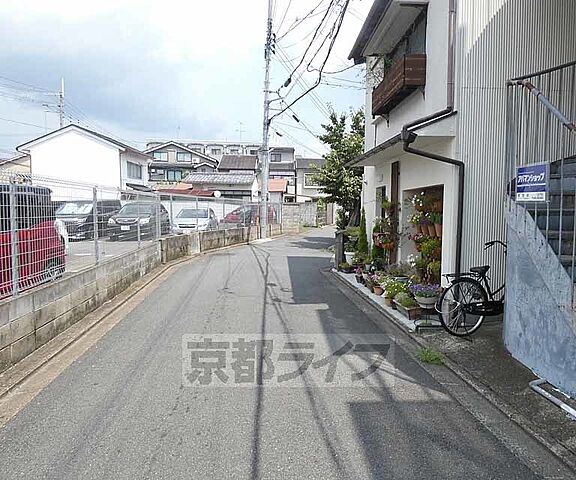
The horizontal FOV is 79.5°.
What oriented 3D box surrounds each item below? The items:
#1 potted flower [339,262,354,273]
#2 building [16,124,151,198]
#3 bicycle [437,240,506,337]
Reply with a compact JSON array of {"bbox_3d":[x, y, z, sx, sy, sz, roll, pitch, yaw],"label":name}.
[{"bbox_3d":[1.426,0.670,8.450,0.390,0.210,0.340,0,4,0],"label":"potted flower"},{"bbox_3d":[-15.200,-4.496,26.255,7.500,7.400,4.600,0,4,0],"label":"building"},{"bbox_3d":[2.582,0.574,4.209,1.760,1.070,0.560,-1,4,-16],"label":"bicycle"}]

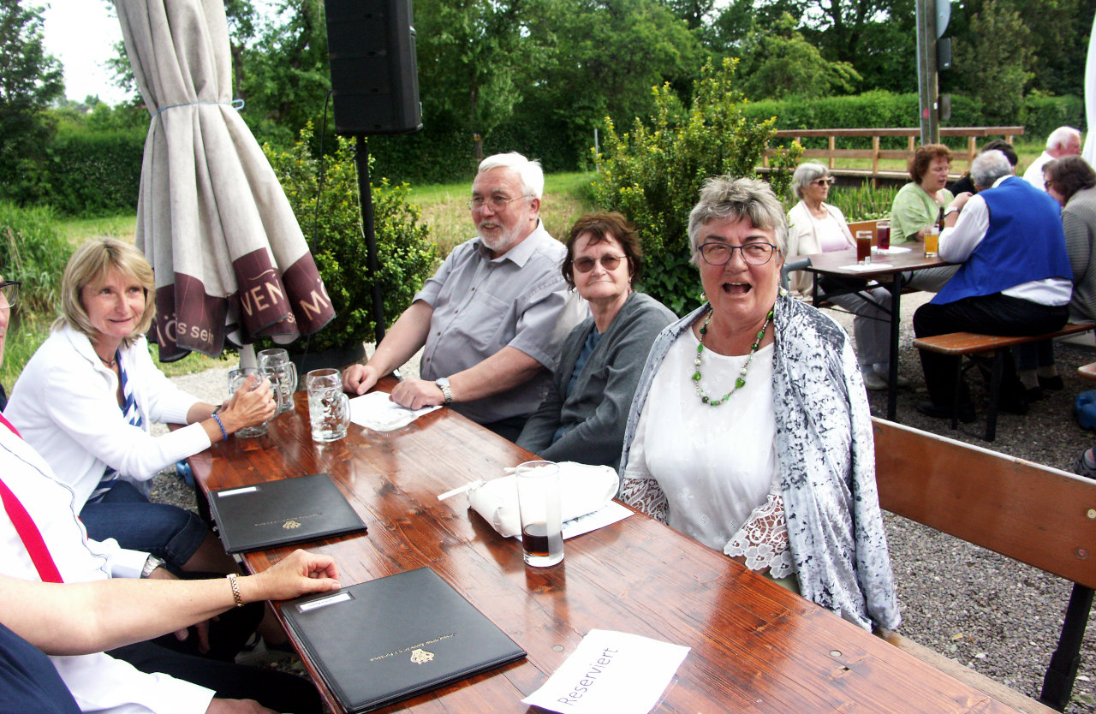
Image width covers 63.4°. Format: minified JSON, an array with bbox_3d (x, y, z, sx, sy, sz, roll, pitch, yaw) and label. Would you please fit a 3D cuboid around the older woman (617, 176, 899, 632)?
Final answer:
[{"bbox_3d":[0.351,0.341,1.819,0.540,1.360,0.660,5,15,31],"label":"older woman"}]

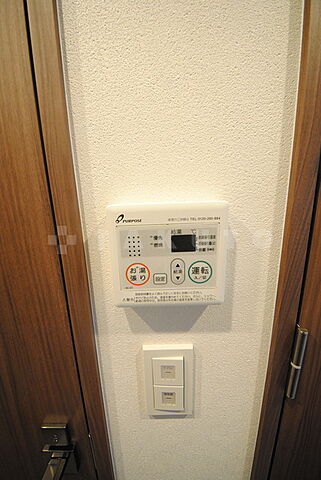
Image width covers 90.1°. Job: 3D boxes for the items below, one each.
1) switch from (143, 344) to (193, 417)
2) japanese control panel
[{"bbox_3d":[0.013,0.211,0.235,0.070,0.120,0.012,-1,11,1],"label":"switch"},{"bbox_3d":[0.010,0.020,0.190,0.131,0.121,0.021,-1,11,1],"label":"japanese control panel"}]

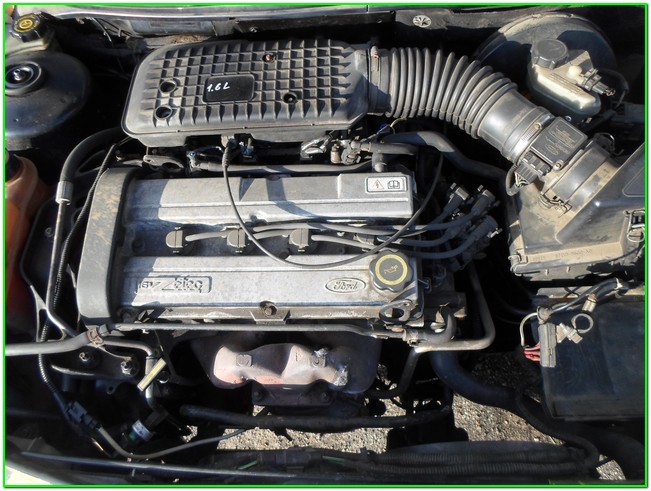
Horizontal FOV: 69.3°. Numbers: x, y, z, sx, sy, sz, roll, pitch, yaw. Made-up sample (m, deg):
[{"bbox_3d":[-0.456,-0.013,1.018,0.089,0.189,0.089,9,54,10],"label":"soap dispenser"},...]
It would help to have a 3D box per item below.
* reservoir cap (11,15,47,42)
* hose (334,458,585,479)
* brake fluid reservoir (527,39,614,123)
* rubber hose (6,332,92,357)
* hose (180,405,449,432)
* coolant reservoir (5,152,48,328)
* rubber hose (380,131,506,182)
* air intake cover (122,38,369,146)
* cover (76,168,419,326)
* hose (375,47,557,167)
[{"bbox_3d":[-0.487,-0.355,0.769,0.051,0.025,0.051,0,67,0],"label":"reservoir cap"},{"bbox_3d":[0.185,0.314,0.660,0.350,0.018,0.024,0,67,0],"label":"hose"},{"bbox_3d":[0.393,-0.266,0.770,0.120,0.080,0.078,23,69,9],"label":"brake fluid reservoir"},{"bbox_3d":[-0.392,0.139,0.662,0.140,0.022,0.028,-4,68,-2],"label":"rubber hose"},{"bbox_3d":[-0.020,0.299,0.818,0.460,0.028,0.040,0,67,0],"label":"hose"},{"bbox_3d":[-0.545,-0.005,0.760,0.140,0.165,0.230,0,67,0],"label":"coolant reservoir"},{"bbox_3d":[0.192,-0.148,0.781,0.210,0.030,0.045,16,68,6],"label":"rubber hose"},{"bbox_3d":[-0.127,-0.255,0.798,0.385,0.080,0.172,-1,67,-1],"label":"air intake cover"},{"bbox_3d":[-0.105,0.003,0.719,0.467,0.085,0.232,0,67,0],"label":"cover"},{"bbox_3d":[0.207,-0.230,0.757,0.280,0.095,0.128,23,69,9],"label":"hose"}]

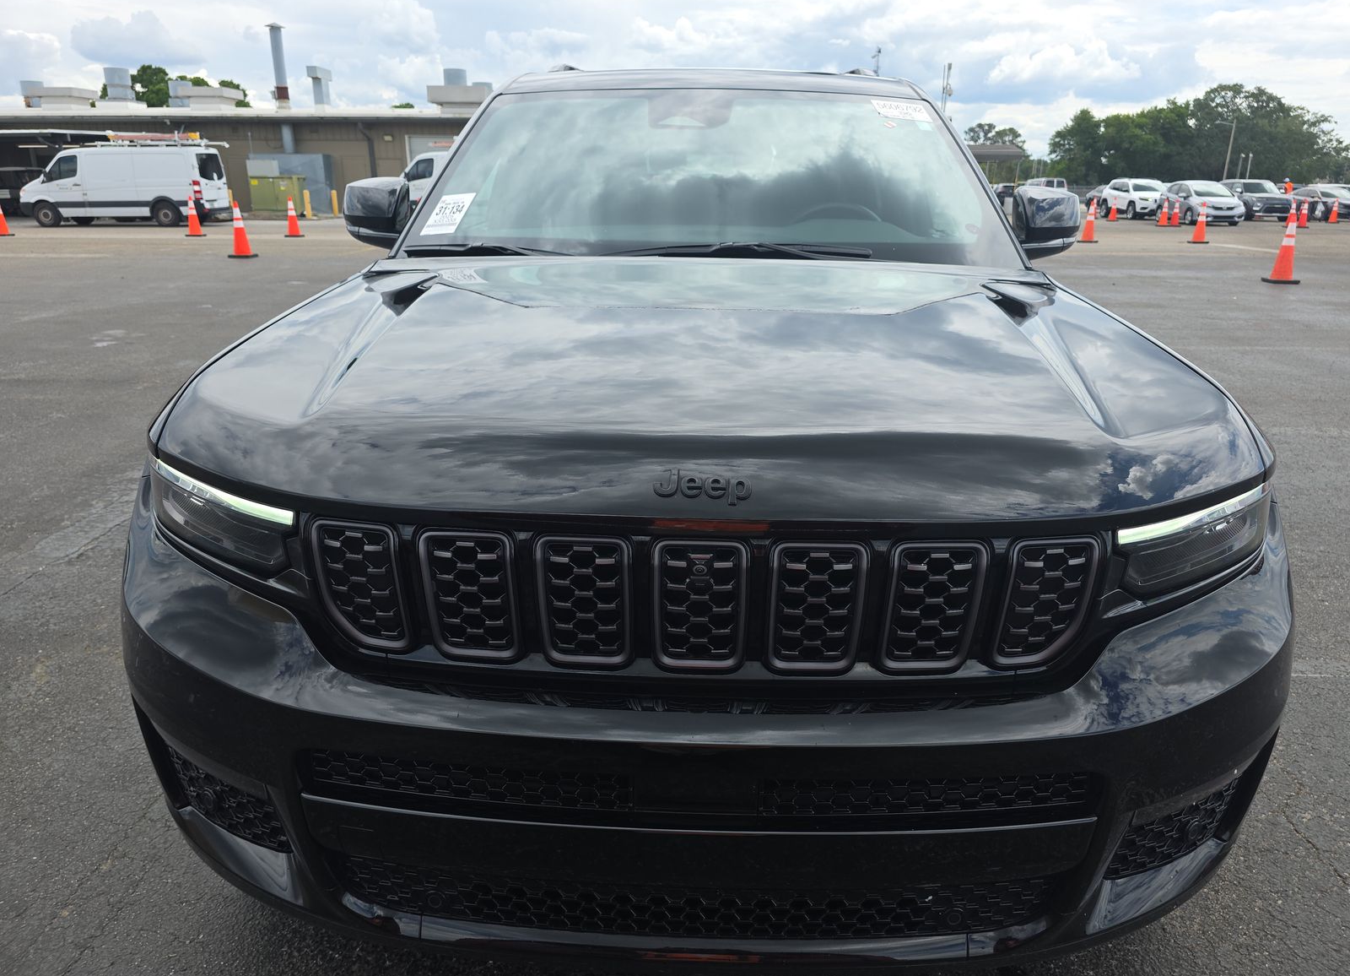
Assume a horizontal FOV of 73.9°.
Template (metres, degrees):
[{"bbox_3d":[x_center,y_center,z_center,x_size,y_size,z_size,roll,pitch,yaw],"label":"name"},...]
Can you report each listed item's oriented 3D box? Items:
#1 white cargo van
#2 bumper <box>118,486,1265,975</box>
[{"bbox_3d":[-17.750,-9.721,28.600,5.900,2.600,2.050,0,19,-2],"label":"white cargo van"},{"bbox_3d":[0.035,0.346,1.401,1.960,0.620,0.530,1,19,2],"label":"bumper"}]

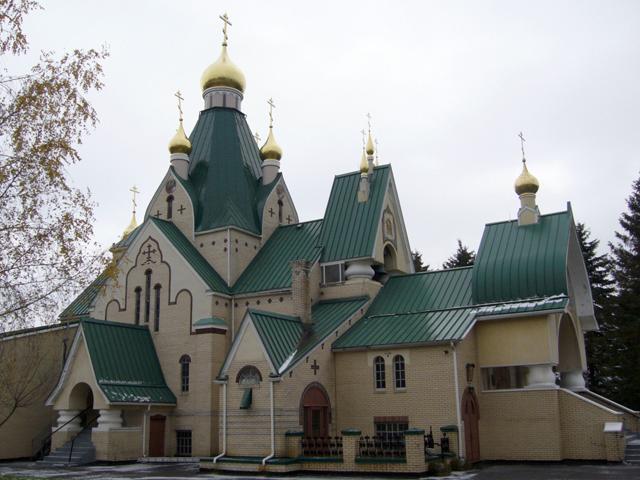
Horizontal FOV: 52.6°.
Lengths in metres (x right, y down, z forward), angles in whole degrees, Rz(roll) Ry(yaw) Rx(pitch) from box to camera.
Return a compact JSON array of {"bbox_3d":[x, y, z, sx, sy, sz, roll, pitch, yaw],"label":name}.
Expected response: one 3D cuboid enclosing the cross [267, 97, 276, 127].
[{"bbox_3d":[-2.897,-7.667,38.656,0.080,1.921,0.950,-10,-17,28],"label":"cross"}]

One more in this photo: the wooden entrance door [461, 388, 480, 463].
[{"bbox_3d":[5.399,6.580,23.093,0.180,2.543,1.795,-10,-17,28],"label":"wooden entrance door"}]

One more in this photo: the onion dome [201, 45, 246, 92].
[{"bbox_3d":[-5.870,-10.447,39.649,2.758,3.004,2.758,-2,-15,0],"label":"onion dome"}]

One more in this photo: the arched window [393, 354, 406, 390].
[{"bbox_3d":[2.884,4.786,23.345,0.491,1.288,0.140,-10,-17,28],"label":"arched window"}]

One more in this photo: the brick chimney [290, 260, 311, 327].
[{"bbox_3d":[-0.754,2.215,27.213,0.715,2.609,0.620,-10,-17,28],"label":"brick chimney"}]

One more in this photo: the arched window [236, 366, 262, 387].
[{"bbox_3d":[-2.375,4.598,21.800,1.080,0.650,0.150,-10,-17,29],"label":"arched window"}]

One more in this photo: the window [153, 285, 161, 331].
[{"bbox_3d":[-7.732,3.270,30.827,0.473,2.285,0.177,-10,-17,29],"label":"window"}]

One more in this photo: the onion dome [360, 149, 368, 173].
[{"bbox_3d":[2.268,-4.052,33.051,0.390,1.331,0.390,-1,-15,0],"label":"onion dome"}]

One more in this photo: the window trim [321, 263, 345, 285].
[{"bbox_3d":[0.599,1.594,29.954,1.229,1.043,0.130,-10,-17,28],"label":"window trim"}]

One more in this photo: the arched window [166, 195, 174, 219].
[{"bbox_3d":[-7.730,-1.729,33.685,0.492,1.310,0.177,-10,-17,29],"label":"arched window"}]

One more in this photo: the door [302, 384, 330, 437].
[{"bbox_3d":[-0.104,6.514,22.995,0.180,2.696,1.862,-10,-17,28],"label":"door"}]

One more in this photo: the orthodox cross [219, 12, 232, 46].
[{"bbox_3d":[-5.888,-13.116,40.321,0.118,2.216,1.133,-10,-17,29],"label":"orthodox cross"}]

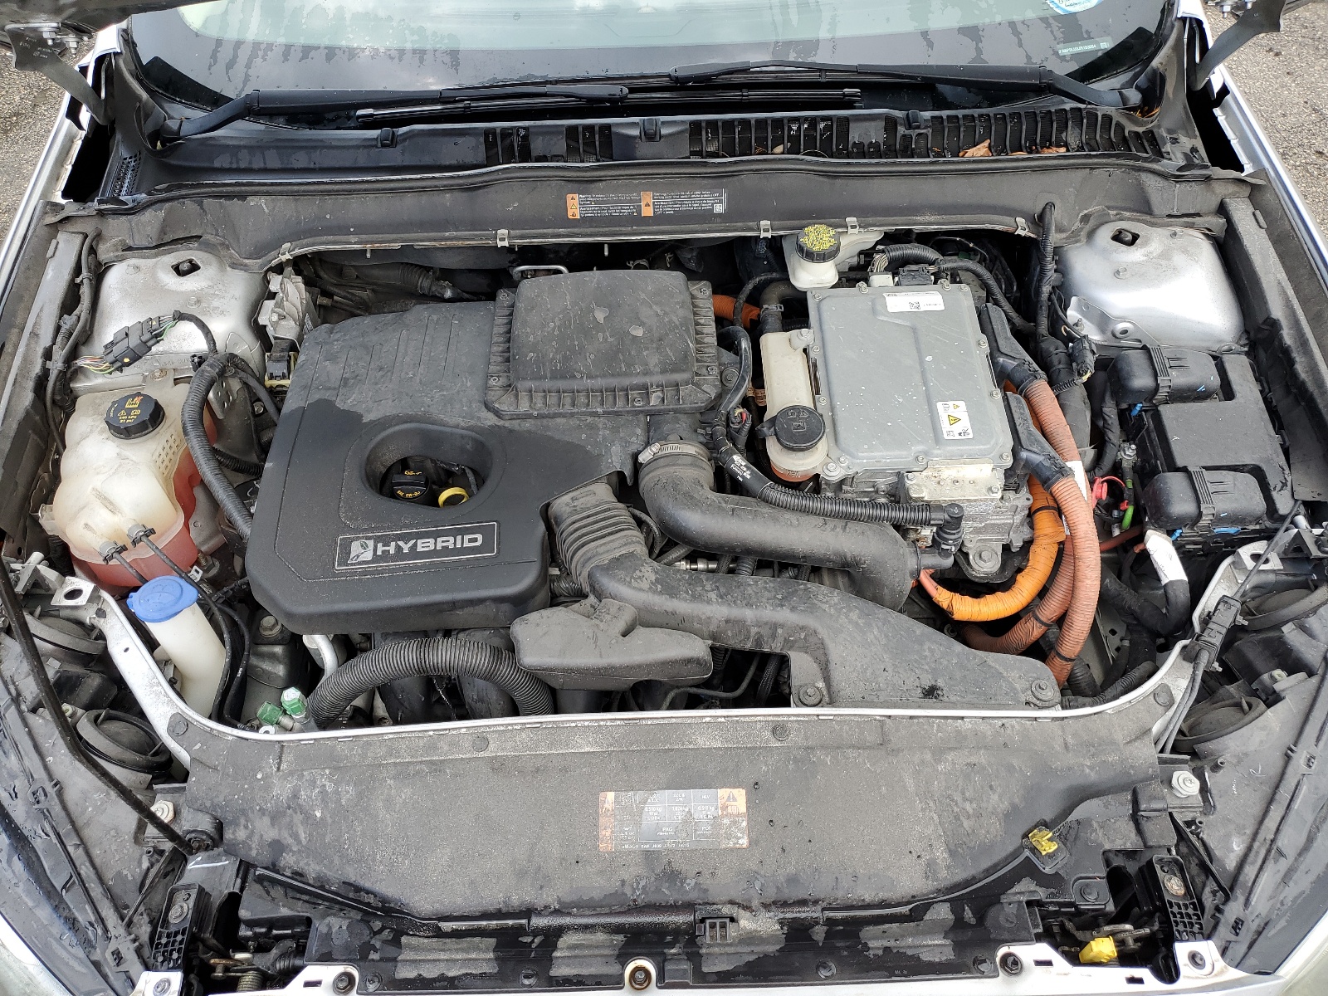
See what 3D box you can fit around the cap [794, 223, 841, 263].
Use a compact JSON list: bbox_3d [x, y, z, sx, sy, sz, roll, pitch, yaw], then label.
[{"bbox_3d":[0.183,-0.302,1.188,0.052,0.021,0.052,0,51,1],"label":"cap"}]

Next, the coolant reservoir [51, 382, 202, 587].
[{"bbox_3d":[-0.558,-0.016,1.051,0.135,0.165,0.170,-1,51,0],"label":"coolant reservoir"}]

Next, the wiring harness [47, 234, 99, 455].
[{"bbox_3d":[-0.694,-0.182,1.170,0.055,0.120,0.260,-1,54,0],"label":"wiring harness"}]

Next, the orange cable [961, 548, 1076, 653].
[{"bbox_3d":[0.381,0.112,1.074,0.117,0.090,0.095,-1,51,0],"label":"orange cable"}]

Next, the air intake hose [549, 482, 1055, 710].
[{"bbox_3d":[0.127,0.100,1.030,0.530,0.130,0.185,8,55,7],"label":"air intake hose"}]

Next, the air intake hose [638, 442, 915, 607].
[{"bbox_3d":[0.123,0.031,1.090,0.305,0.150,0.130,8,55,7],"label":"air intake hose"}]

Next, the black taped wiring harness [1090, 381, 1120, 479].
[{"bbox_3d":[0.495,-0.077,1.120,0.036,0.060,0.085,-2,53,1],"label":"black taped wiring harness"}]

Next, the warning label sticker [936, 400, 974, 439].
[{"bbox_3d":[0.315,-0.084,1.080,0.031,0.002,0.049,-4,58,1],"label":"warning label sticker"}]

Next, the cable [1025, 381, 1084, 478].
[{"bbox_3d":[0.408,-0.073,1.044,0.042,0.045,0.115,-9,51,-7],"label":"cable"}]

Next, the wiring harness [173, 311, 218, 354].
[{"bbox_3d":[-0.531,-0.186,1.130,0.050,0.035,0.050,-1,54,0],"label":"wiring harness"}]

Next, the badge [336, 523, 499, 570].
[{"bbox_3d":[-0.250,0.049,1.010,0.162,0.004,0.038,-5,57,-1],"label":"badge"}]

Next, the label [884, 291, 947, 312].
[{"bbox_3d":[0.294,-0.230,1.170,0.065,0.002,0.030,-2,57,0],"label":"label"}]

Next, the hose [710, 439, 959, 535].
[{"bbox_3d":[0.174,-0.012,1.017,0.250,0.060,0.085,-1,51,0],"label":"hose"}]

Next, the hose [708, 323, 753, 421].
[{"bbox_3d":[0.074,-0.138,1.108,0.047,0.040,0.125,-1,51,0],"label":"hose"}]

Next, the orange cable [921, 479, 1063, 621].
[{"bbox_3d":[0.338,0.055,1.031,0.135,0.090,0.120,-1,51,0],"label":"orange cable"}]

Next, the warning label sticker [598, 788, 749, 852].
[{"bbox_3d":[0.009,0.286,0.885,0.131,0.002,0.051,-1,61,-1],"label":"warning label sticker"}]

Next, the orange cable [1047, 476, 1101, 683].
[{"bbox_3d":[0.441,0.085,1.070,0.062,0.150,0.190,-1,54,0],"label":"orange cable"}]

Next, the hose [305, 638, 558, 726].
[{"bbox_3d":[-0.232,0.183,0.988,0.230,0.090,0.075,-1,51,0],"label":"hose"}]

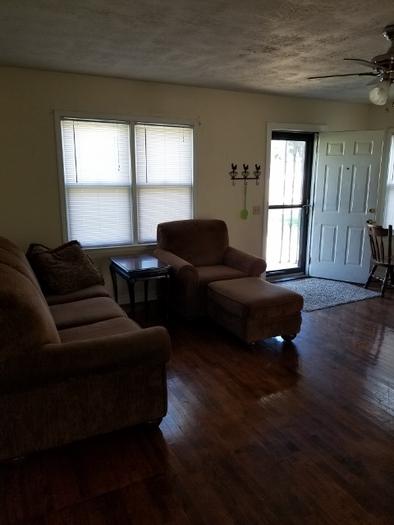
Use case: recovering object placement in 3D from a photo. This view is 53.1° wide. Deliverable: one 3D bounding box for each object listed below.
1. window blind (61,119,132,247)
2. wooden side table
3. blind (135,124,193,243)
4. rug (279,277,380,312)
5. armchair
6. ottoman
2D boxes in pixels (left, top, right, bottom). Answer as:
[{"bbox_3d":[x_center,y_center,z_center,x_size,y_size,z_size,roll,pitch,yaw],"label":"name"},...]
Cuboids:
[{"bbox_3d":[-1.089,-0.859,4.389,0.725,1.360,0.040,-5,12,-22],"label":"window blind"},{"bbox_3d":[-0.620,0.265,4.275,0.460,0.540,0.810,-5,12,-24],"label":"wooden side table"},{"bbox_3d":[-0.370,-0.916,4.680,0.700,1.360,0.040,-5,12,-22],"label":"blind"},{"bbox_3d":[1.515,0.379,5.062,1.270,0.013,1.090,-5,13,-26],"label":"rug"},{"bbox_3d":[0.079,0.029,4.412,0.940,0.950,0.930,-5,12,-22],"label":"armchair"},{"bbox_3d":[0.526,0.449,3.685,0.580,0.410,0.720,-5,12,-22],"label":"ottoman"}]

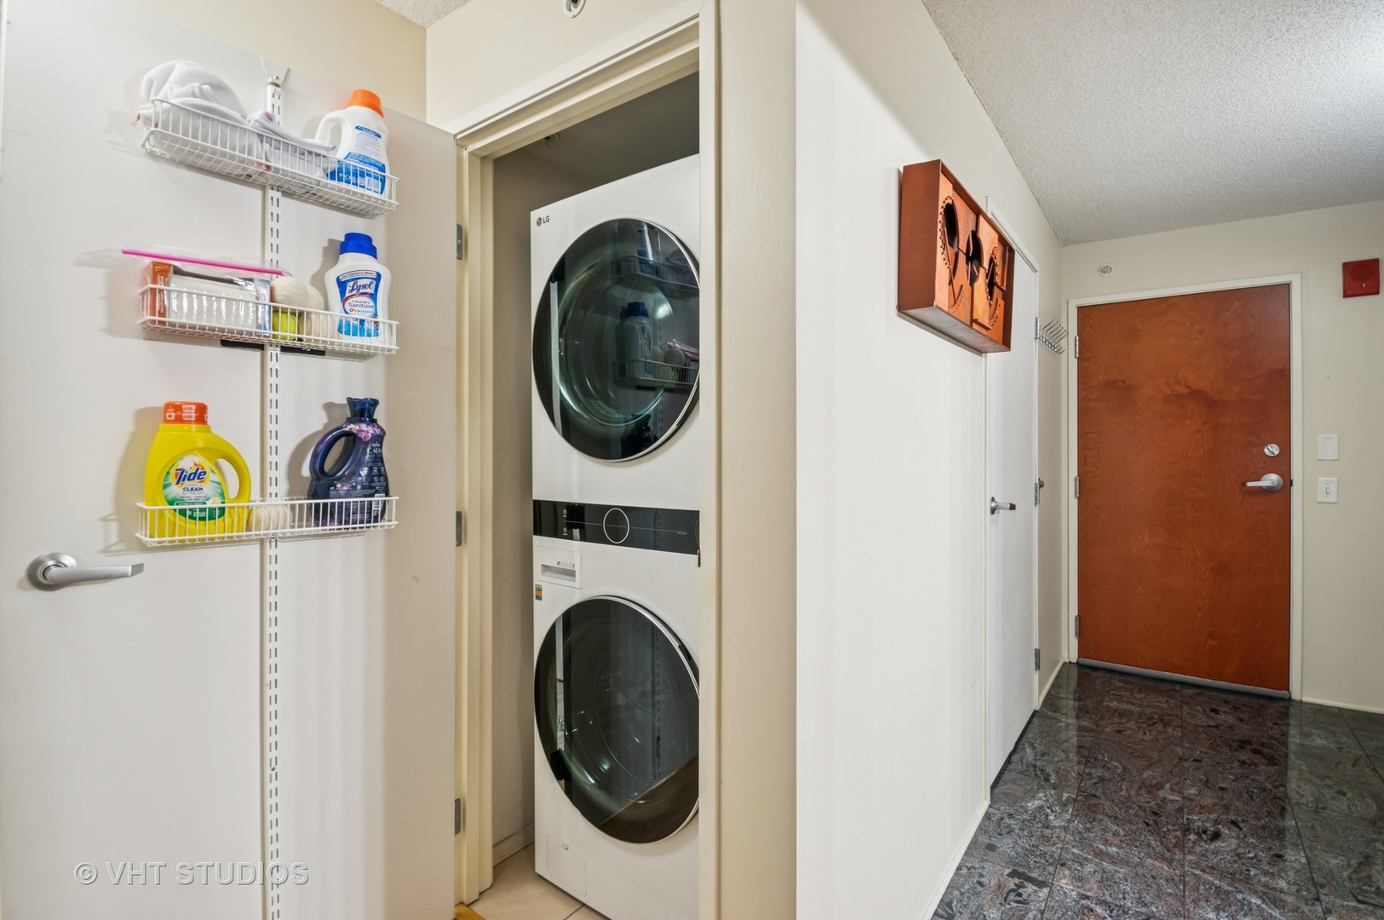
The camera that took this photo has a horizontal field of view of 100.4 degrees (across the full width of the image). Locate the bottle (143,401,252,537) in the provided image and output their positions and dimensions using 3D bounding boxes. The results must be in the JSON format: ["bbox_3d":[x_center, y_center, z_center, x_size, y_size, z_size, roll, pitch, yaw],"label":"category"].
[{"bbox_3d":[-0.945,0.018,1.105,0.158,0.258,0.100,0,0,-45],"label":"bottle"}]

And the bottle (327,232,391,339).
[{"bbox_3d":[-0.752,-0.392,1.298,0.122,0.238,0.080,0,0,-33],"label":"bottle"}]

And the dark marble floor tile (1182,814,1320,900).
[{"bbox_3d":[1.669,1.185,1.738,0.296,0.010,0.302,0,0,40],"label":"dark marble floor tile"}]

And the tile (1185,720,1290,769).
[{"bbox_3d":[2.251,1.185,2.414,0.296,0.010,0.302,0,0,40],"label":"tile"}]

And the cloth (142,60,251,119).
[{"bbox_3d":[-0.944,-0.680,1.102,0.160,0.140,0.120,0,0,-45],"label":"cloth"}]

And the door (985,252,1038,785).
[{"bbox_3d":[1.309,0.145,2.385,0.045,2.040,0.885,0,0,40],"label":"door"}]

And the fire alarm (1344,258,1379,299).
[{"bbox_3d":[3.146,-0.858,2.700,0.120,0.162,0.045,0,0,33],"label":"fire alarm"}]

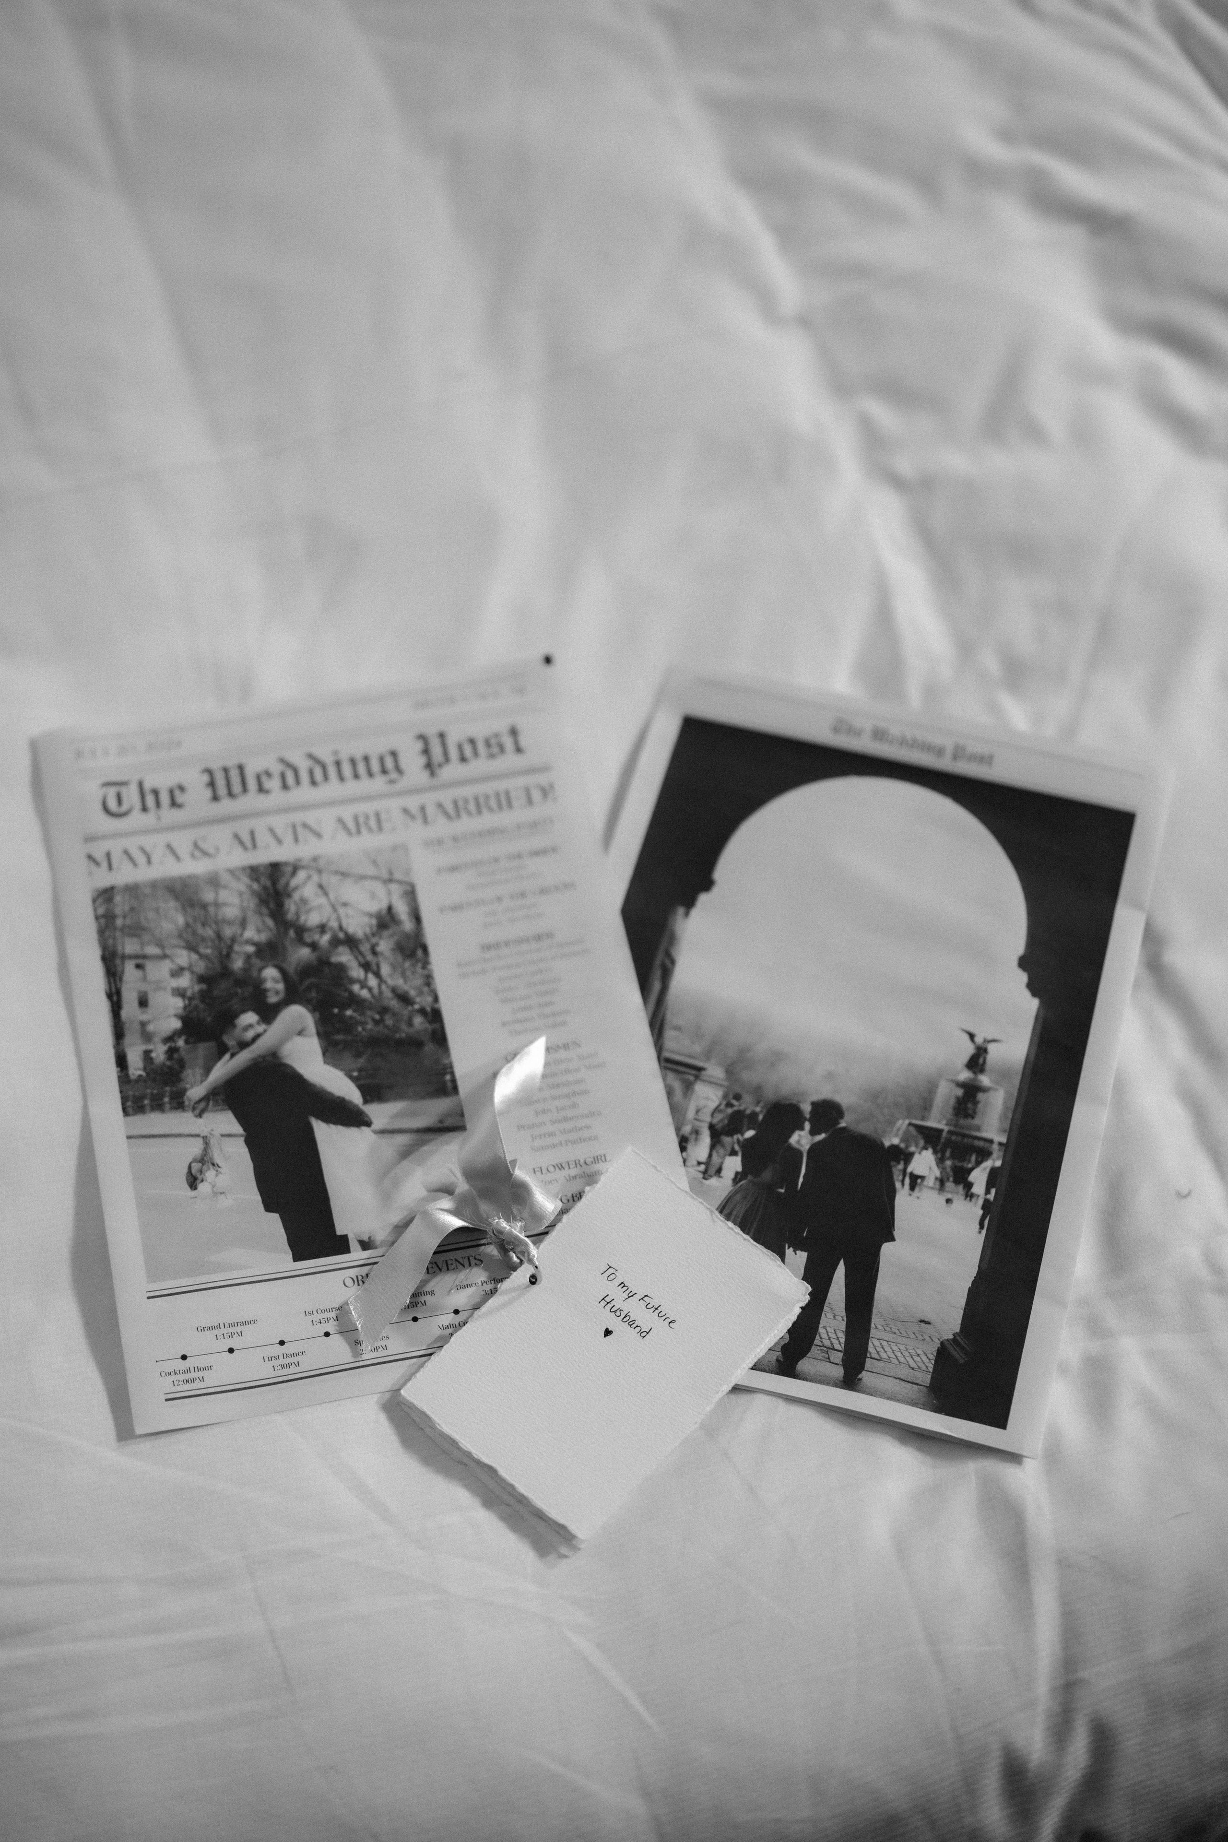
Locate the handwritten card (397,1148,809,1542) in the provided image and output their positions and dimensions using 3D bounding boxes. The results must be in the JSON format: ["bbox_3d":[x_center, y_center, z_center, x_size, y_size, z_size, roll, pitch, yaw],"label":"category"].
[{"bbox_3d":[-0.003,0.164,0.995,0.093,0.008,0.137,37,65,19],"label":"handwritten card"}]

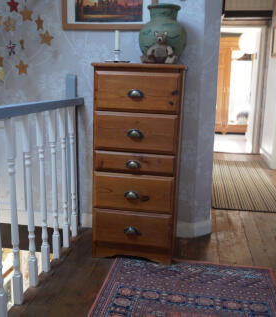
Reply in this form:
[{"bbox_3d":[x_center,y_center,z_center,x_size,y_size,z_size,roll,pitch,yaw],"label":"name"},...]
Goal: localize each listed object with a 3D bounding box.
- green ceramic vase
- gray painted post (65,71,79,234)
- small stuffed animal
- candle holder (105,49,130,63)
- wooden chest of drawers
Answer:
[{"bbox_3d":[0.145,-0.710,2.097,0.279,0.339,0.279,3,11,8],"label":"green ceramic vase"},{"bbox_3d":[-0.452,-0.025,2.484,0.066,1.084,0.045,3,11,10],"label":"gray painted post"},{"bbox_3d":[0.119,-0.597,1.937,0.197,0.181,0.145,3,11,8],"label":"small stuffed animal"},{"bbox_3d":[-0.121,-0.586,2.075,0.148,0.088,0.148,3,11,8],"label":"candle holder"},{"bbox_3d":[0.012,0.017,2.197,0.513,1.134,0.425,4,12,8],"label":"wooden chest of drawers"}]

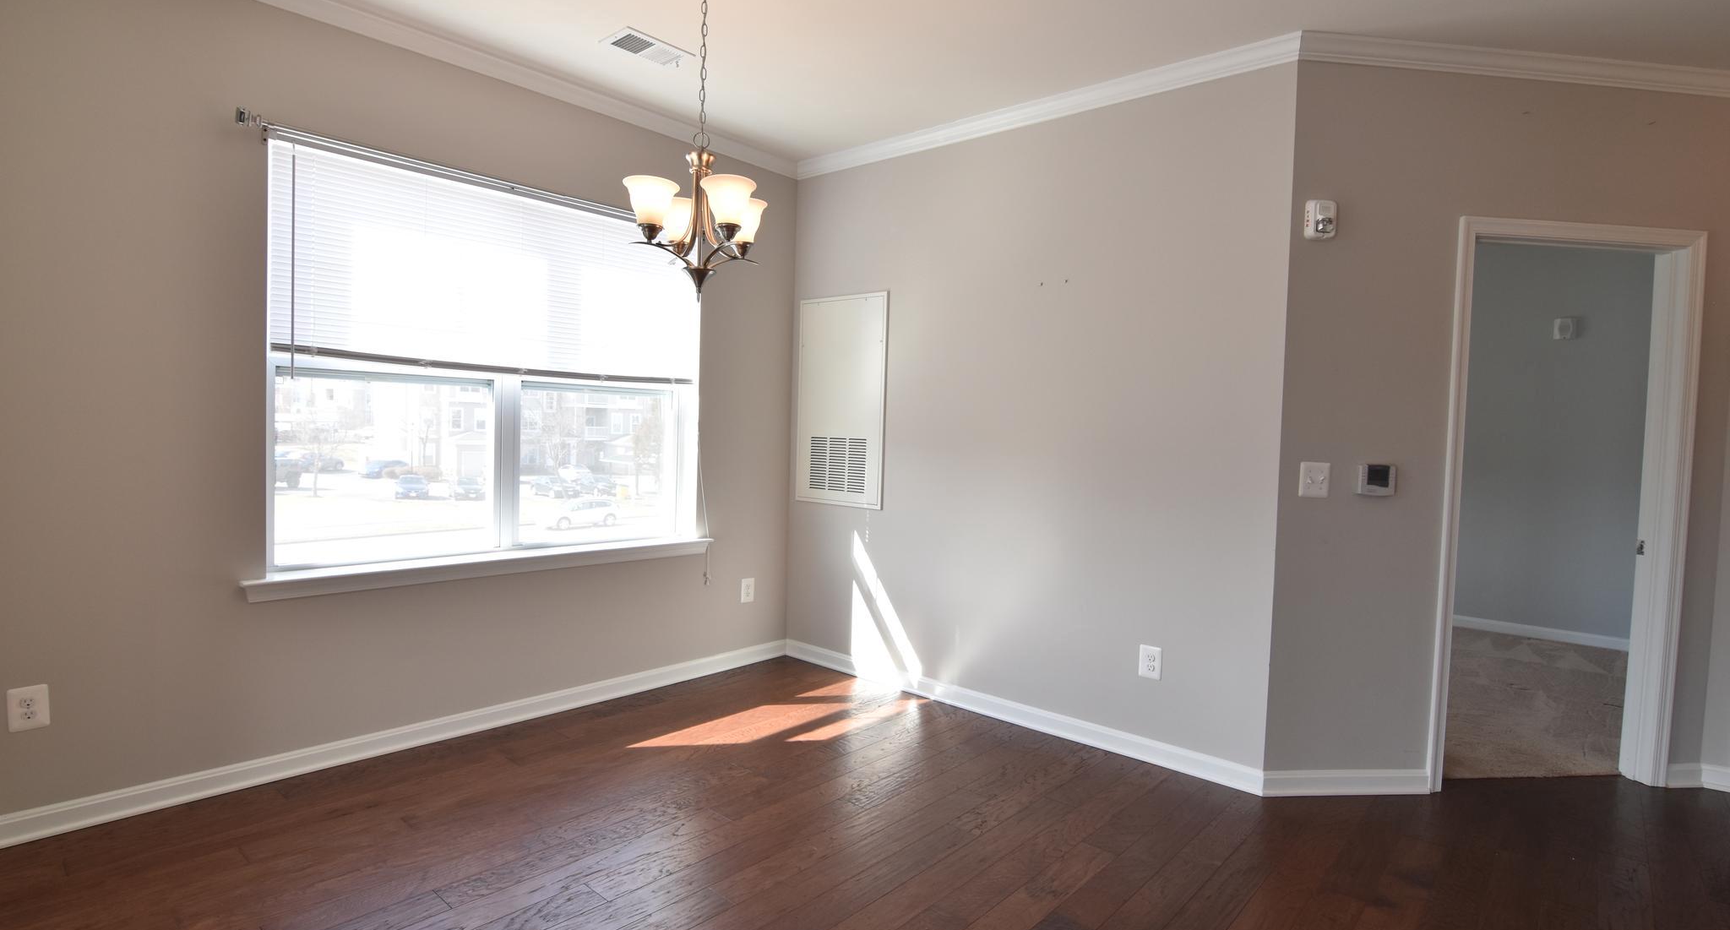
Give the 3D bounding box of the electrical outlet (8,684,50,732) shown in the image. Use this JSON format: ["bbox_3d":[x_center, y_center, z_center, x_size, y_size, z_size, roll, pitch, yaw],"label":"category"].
[{"bbox_3d":[-2.460,0.718,2.263,0.008,0.123,0.081,5,4,44],"label":"electrical outlet"}]

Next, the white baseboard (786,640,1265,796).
[{"bbox_3d":[0.497,1.101,3.579,2.430,0.091,0.015,4,4,38],"label":"white baseboard"}]

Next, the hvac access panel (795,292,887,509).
[{"bbox_3d":[-0.134,-0.334,4.045,0.599,1.101,0.020,4,4,38],"label":"hvac access panel"}]

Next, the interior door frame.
[{"bbox_3d":[2.648,0.171,2.958,1.015,2.147,0.157,2,3,-6],"label":"interior door frame"}]

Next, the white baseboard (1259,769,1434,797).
[{"bbox_3d":[1.787,1.178,2.857,0.672,0.091,0.015,2,3,-6],"label":"white baseboard"}]

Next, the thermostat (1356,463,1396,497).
[{"bbox_3d":[1.864,0.058,2.799,0.135,0.111,0.028,2,3,-6],"label":"thermostat"}]

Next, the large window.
[{"bbox_3d":[-1.469,-0.362,3.261,0.117,1.494,1.736,5,4,44],"label":"large window"}]

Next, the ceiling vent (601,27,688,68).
[{"bbox_3d":[-0.818,-1.558,2.903,0.196,0.016,0.290,5,4,44],"label":"ceiling vent"}]

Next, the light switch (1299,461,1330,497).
[{"bbox_3d":[1.633,0.056,2.785,0.115,0.125,0.009,2,3,-6],"label":"light switch"}]

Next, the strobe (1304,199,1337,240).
[{"bbox_3d":[1.616,-0.864,2.711,0.096,0.136,0.055,2,3,-6],"label":"strobe"}]

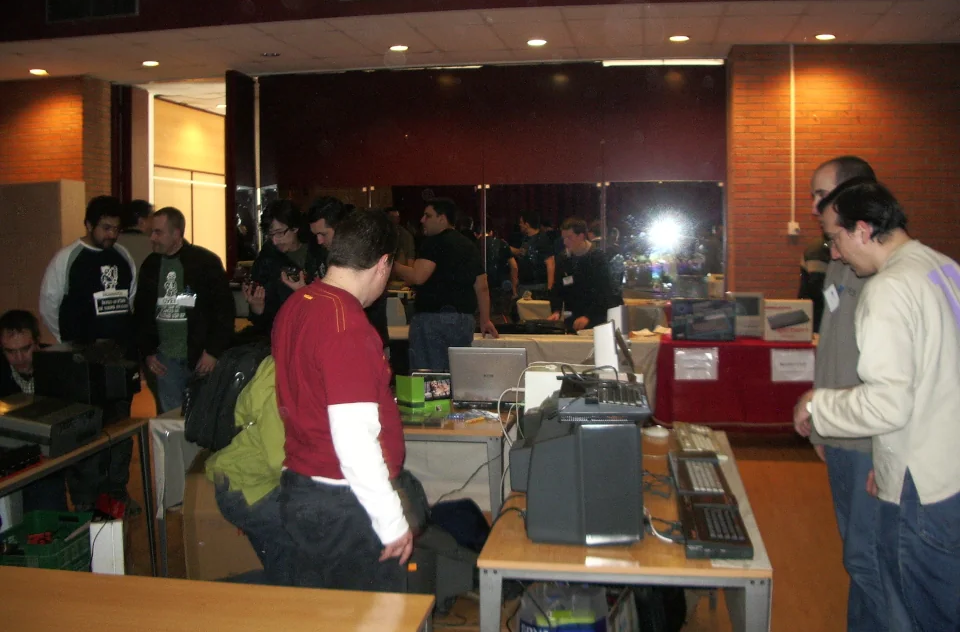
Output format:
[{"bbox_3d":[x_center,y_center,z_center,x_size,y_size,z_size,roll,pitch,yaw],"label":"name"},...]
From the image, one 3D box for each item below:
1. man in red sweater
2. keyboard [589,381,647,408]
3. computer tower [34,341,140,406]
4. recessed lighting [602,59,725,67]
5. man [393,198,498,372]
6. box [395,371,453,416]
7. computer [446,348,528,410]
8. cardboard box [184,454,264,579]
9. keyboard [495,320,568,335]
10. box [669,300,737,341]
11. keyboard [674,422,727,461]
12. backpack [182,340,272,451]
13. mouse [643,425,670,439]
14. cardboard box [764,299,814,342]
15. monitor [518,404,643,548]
[{"bbox_3d":[-0.360,0.515,2.574,0.410,1.590,0.500,-3,6,-30],"label":"man in red sweater"},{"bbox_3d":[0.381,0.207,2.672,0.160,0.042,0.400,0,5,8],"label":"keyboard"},{"bbox_3d":[-1.682,0.284,4.145,0.320,0.320,0.350,1,5,10],"label":"computer tower"},{"bbox_3d":[1.616,-2.233,8.548,1.080,0.060,0.100,1,5,11],"label":"recessed lighting"},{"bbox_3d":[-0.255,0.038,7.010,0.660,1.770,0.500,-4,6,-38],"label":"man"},{"bbox_3d":[-0.235,0.335,4.118,0.190,0.190,0.130,-3,6,-33],"label":"box"},{"bbox_3d":[0.055,0.271,4.376,0.352,0.270,0.310,1,5,9],"label":"computer"},{"bbox_3d":[-0.921,0.884,3.896,0.450,0.630,0.360,-1,5,-14],"label":"cardboard box"},{"bbox_3d":[0.411,0.103,7.501,0.550,0.060,0.200,1,5,11],"label":"keyboard"},{"bbox_3d":[1.604,0.029,6.950,0.445,0.295,0.120,1,5,10],"label":"box"},{"bbox_3d":[0.803,0.457,3.556,0.180,0.060,0.420,1,5,10],"label":"keyboard"},{"bbox_3d":[-0.951,0.291,3.600,0.220,0.430,0.300,22,-6,-14],"label":"backpack"},{"bbox_3d":[0.671,0.443,3.718,0.108,0.036,0.065,0,5,8],"label":"mouse"},{"bbox_3d":[2.171,0.028,6.820,0.335,0.300,0.120,1,5,10],"label":"cardboard box"},{"bbox_3d":[0.261,0.409,2.624,0.335,0.325,0.345,0,5,6],"label":"monitor"}]

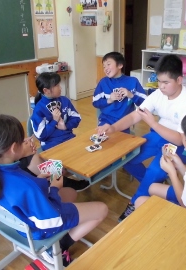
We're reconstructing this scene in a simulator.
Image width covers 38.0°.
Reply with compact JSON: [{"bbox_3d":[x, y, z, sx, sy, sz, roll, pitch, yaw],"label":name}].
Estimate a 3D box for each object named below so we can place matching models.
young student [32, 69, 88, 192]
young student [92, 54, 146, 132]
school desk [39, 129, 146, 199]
[{"bbox_3d":[-0.220,0.005,2.260,0.630,1.040,0.460,13,27,32],"label":"young student"},{"bbox_3d":[0.234,-0.194,2.583,0.480,1.125,0.660,3,23,11],"label":"young student"},{"bbox_3d":[0.029,0.351,2.019,0.450,0.577,0.650,17,29,37],"label":"school desk"}]

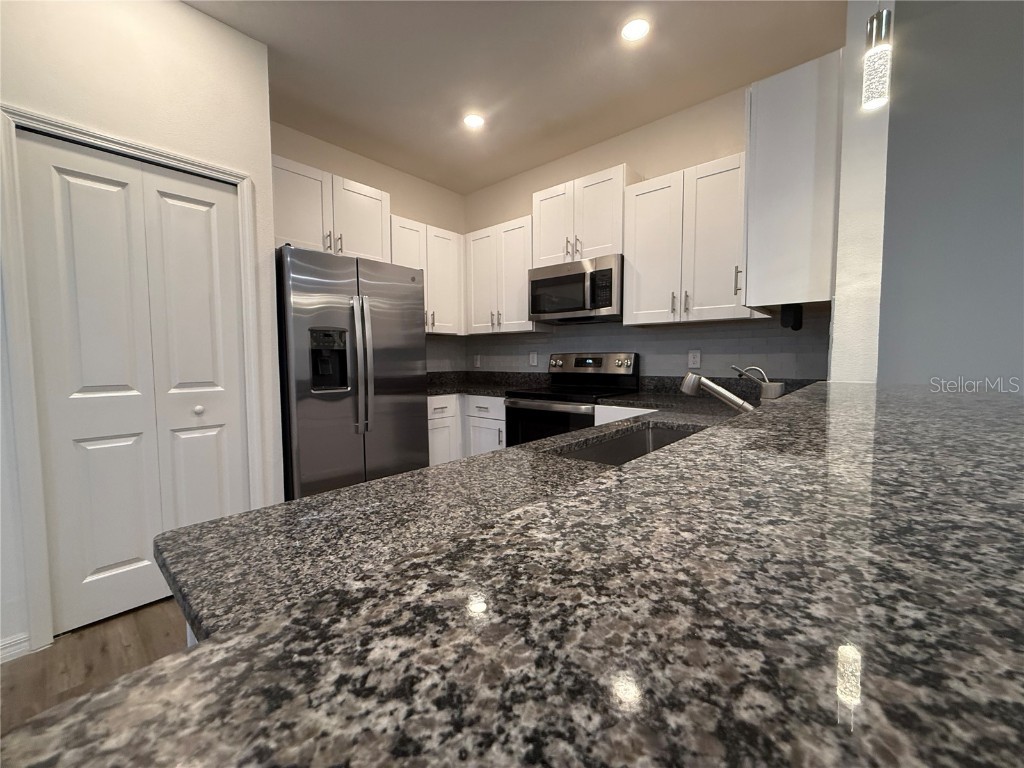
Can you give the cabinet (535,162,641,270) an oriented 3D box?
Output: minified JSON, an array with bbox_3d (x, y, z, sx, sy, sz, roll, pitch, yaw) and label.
[{"bbox_3d":[0.557,-1.165,3.093,0.763,0.595,0.324,3,5,41],"label":"cabinet"}]

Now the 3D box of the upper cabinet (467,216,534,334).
[{"bbox_3d":[-0.018,-0.887,3.622,0.773,0.895,0.324,3,5,41],"label":"upper cabinet"}]

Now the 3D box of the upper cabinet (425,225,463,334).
[{"bbox_3d":[-0.693,-0.891,3.732,0.324,0.895,0.406,3,5,41],"label":"upper cabinet"}]

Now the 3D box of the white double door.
[{"bbox_3d":[-1.654,0.010,1.921,0.045,2.024,0.729,3,5,41],"label":"white double door"}]

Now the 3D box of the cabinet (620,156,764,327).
[{"bbox_3d":[1.142,-0.829,2.594,0.785,0.895,0.324,3,5,41],"label":"cabinet"}]

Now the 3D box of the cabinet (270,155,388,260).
[{"bbox_3d":[-1.356,-1.145,2.969,0.324,0.603,0.908,3,5,41],"label":"cabinet"}]

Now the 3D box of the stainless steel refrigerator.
[{"bbox_3d":[-1.174,0.102,2.827,0.810,1.762,0.910,3,5,41],"label":"stainless steel refrigerator"}]

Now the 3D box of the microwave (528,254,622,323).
[{"bbox_3d":[0.535,-0.668,3.094,0.760,0.412,0.399,3,5,41],"label":"microwave"}]

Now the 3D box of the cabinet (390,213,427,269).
[{"bbox_3d":[-0.940,-0.874,3.454,0.324,0.895,0.339,3,5,41],"label":"cabinet"}]

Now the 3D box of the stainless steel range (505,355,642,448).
[{"bbox_3d":[0.434,0.373,3.039,0.758,1.186,0.685,3,5,41],"label":"stainless steel range"}]

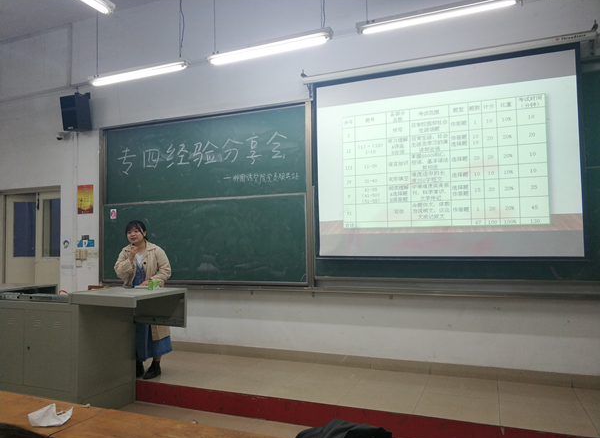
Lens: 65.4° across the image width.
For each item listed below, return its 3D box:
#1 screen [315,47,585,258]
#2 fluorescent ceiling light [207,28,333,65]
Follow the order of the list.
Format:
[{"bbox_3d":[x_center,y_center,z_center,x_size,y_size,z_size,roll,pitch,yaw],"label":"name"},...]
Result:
[{"bbox_3d":[1.315,-0.560,4.530,2.491,1.888,0.060,-2,-3,23],"label":"screen"},{"bbox_3d":[-0.270,-1.553,4.206,1.230,0.090,0.120,-2,-3,23],"label":"fluorescent ceiling light"}]

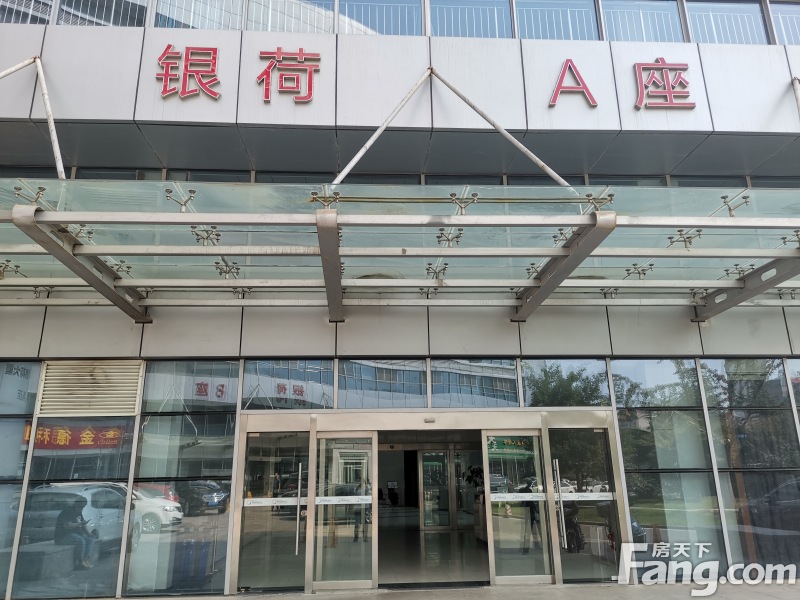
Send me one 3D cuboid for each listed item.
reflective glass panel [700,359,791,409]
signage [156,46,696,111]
[{"bbox_3d":[5.405,1.303,9.358,1.359,0.765,0.060,0,-17,-4],"label":"reflective glass panel"},{"bbox_3d":[0.496,-3.343,9.057,8.126,0.963,0.120,0,-17,-4],"label":"signage"}]

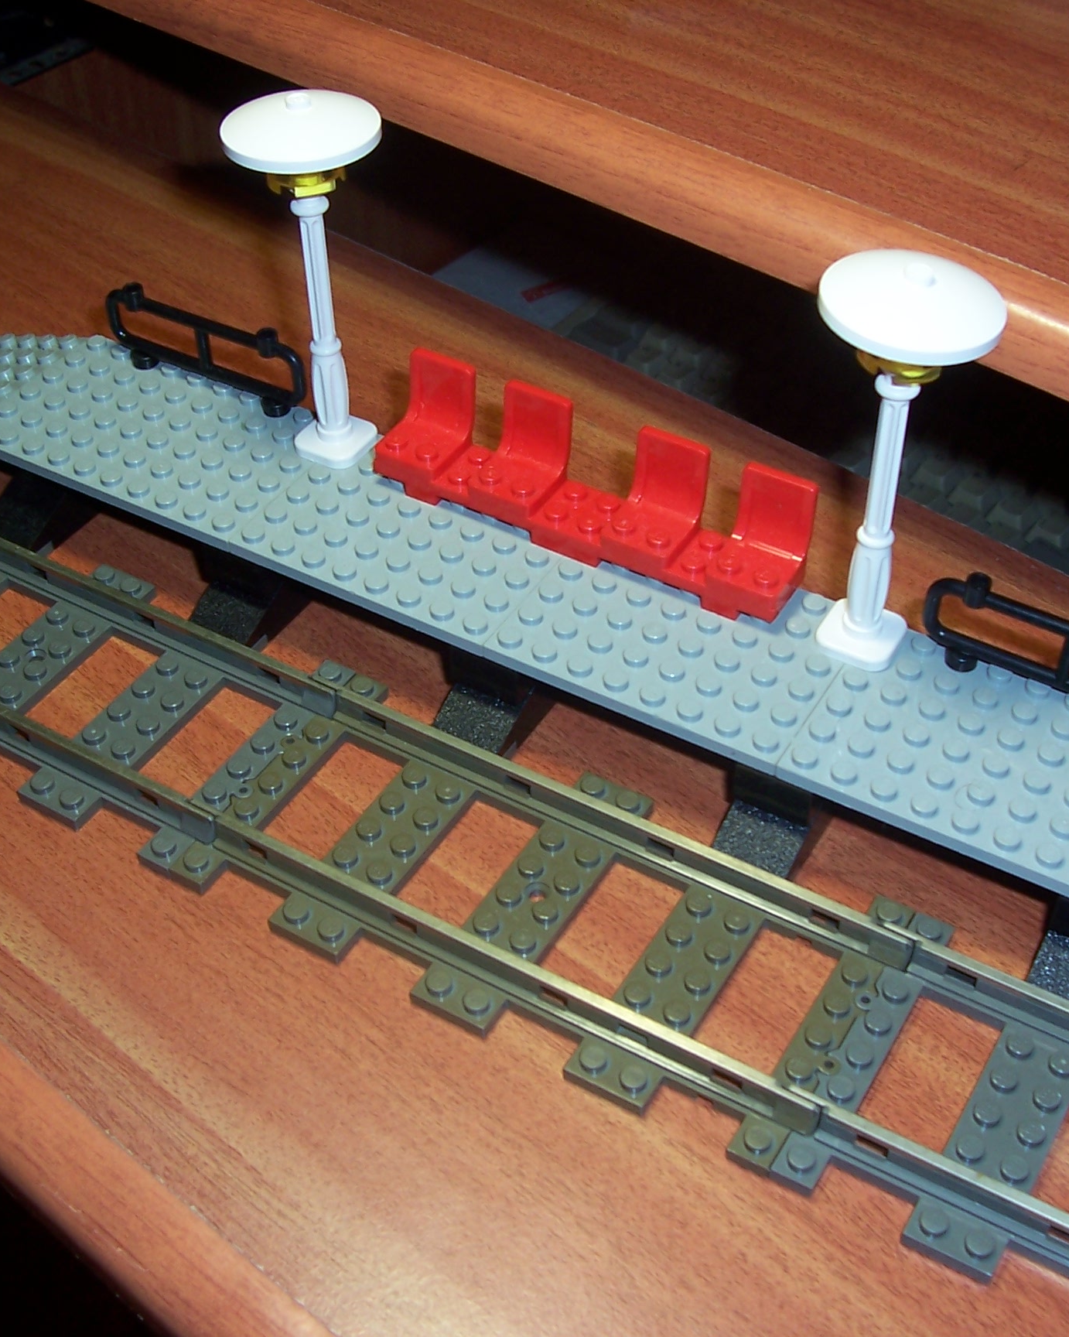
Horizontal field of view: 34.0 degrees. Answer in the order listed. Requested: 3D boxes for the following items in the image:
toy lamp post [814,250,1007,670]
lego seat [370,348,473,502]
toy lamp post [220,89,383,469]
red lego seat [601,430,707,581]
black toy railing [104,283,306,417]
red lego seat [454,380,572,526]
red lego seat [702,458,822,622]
[{"bbox_3d":[0.065,-0.036,0.322,0.032,0.085,0.032,0,43,0],"label":"toy lamp post"},{"bbox_3d":[-0.024,-0.053,0.379,0.016,0.025,0.016,22,48,22],"label":"lego seat"},{"bbox_3d":[-0.045,-0.081,0.370,0.032,0.085,0.032,0,43,0],"label":"toy lamp post"},{"bbox_3d":[0.024,-0.034,0.359,0.016,0.025,0.016,22,48,22],"label":"red lego seat"},{"bbox_3d":[-0.077,-0.074,0.409,0.059,0.021,0.006,22,48,22],"label":"black toy railing"},{"bbox_3d":[-0.004,-0.045,0.370,0.016,0.025,0.016,22,48,22],"label":"red lego seat"},{"bbox_3d":[0.045,-0.025,0.350,0.016,0.025,0.016,22,48,22],"label":"red lego seat"}]

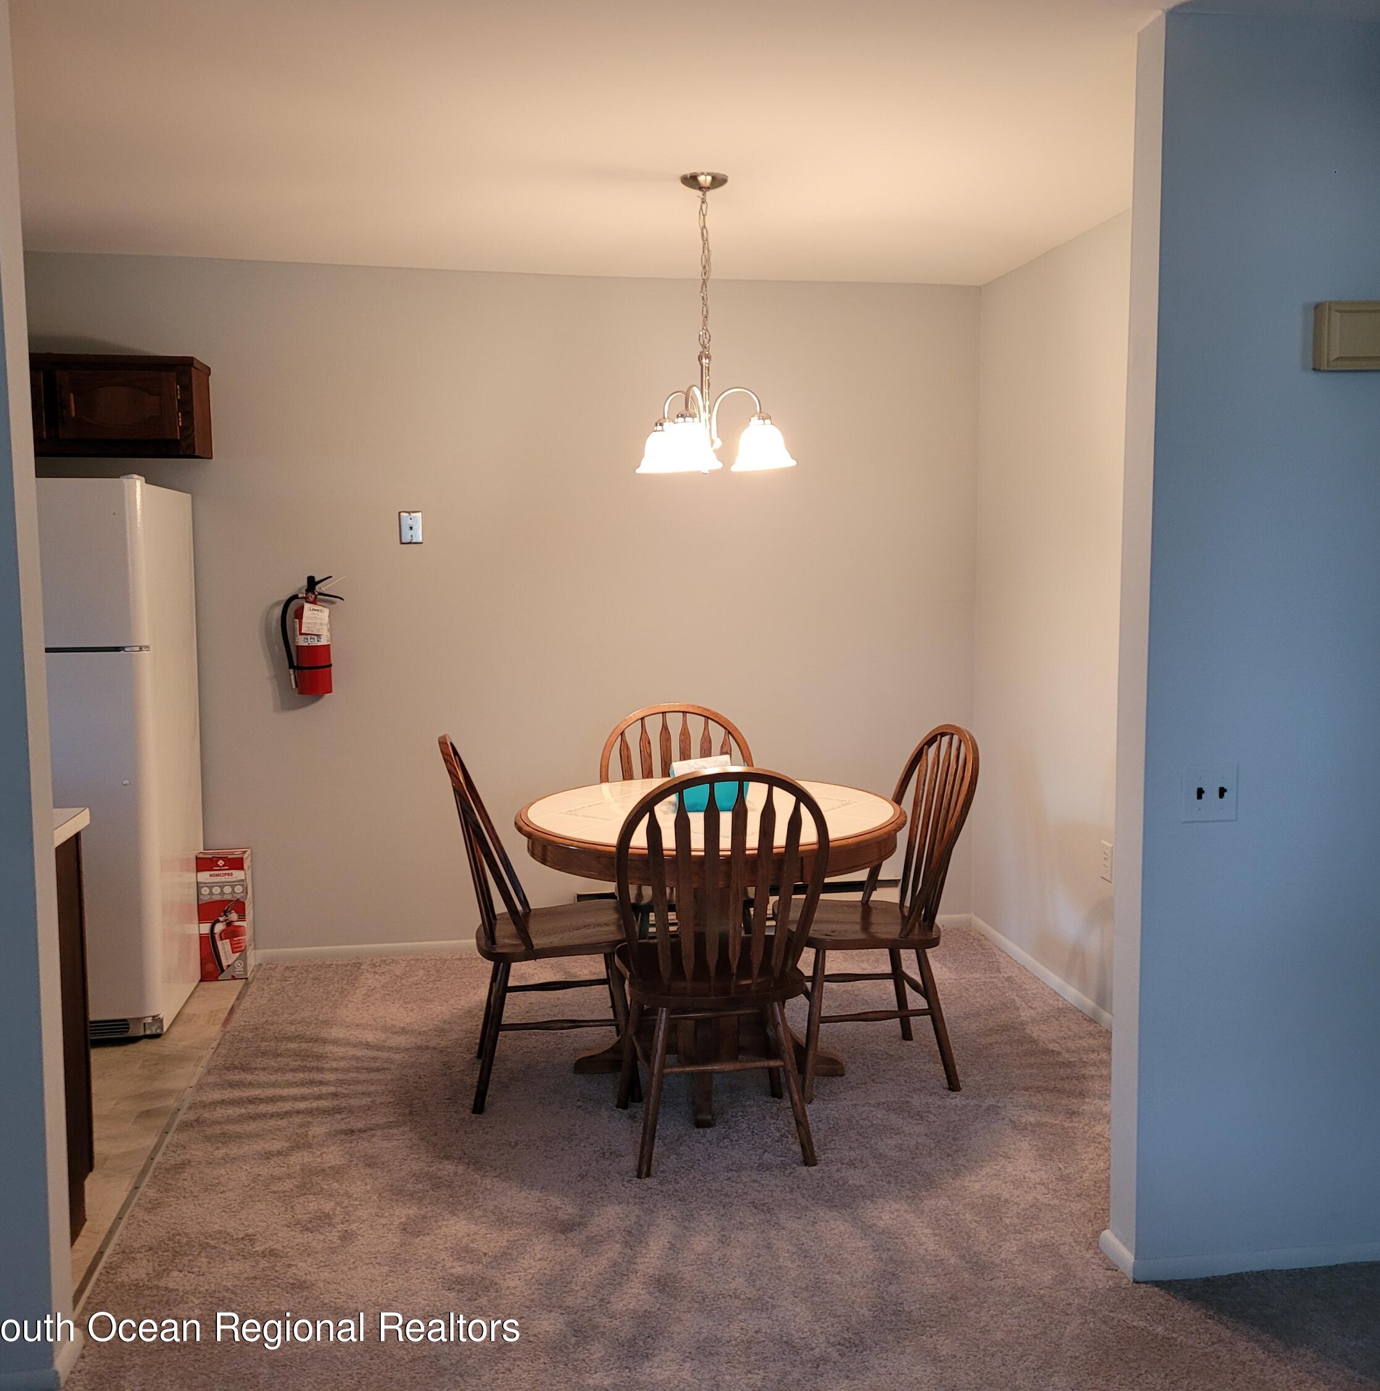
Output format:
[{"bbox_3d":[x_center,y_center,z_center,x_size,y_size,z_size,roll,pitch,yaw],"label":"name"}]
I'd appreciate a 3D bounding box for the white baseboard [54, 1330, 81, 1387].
[{"bbox_3d":[-1.101,1.169,2.489,0.020,0.050,0.150,-1,6,-9],"label":"white baseboard"}]

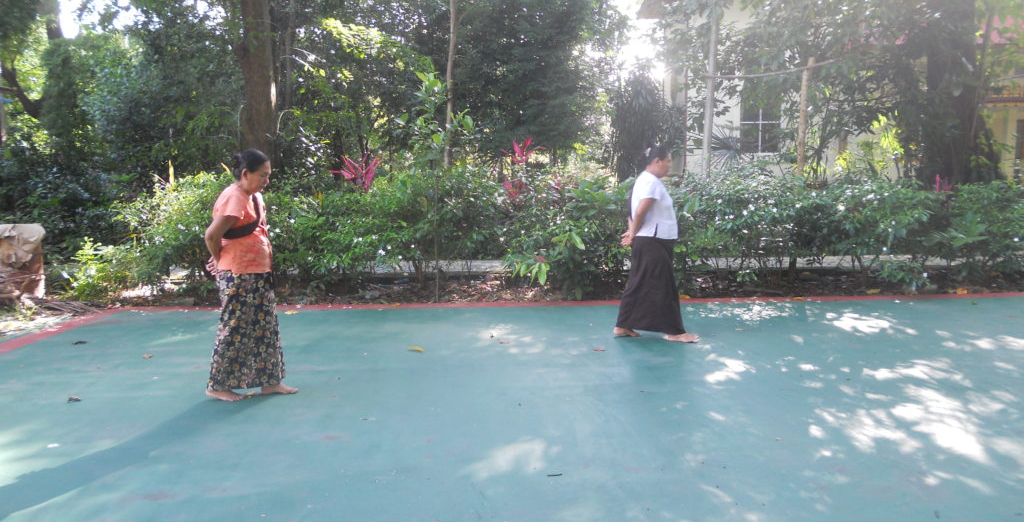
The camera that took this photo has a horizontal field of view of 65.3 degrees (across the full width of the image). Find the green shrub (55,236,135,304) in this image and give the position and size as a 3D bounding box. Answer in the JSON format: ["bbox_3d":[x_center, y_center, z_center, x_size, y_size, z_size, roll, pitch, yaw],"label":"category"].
[{"bbox_3d":[-4.182,0.081,8.000,0.737,0.638,0.650,-1,9,-2],"label":"green shrub"}]

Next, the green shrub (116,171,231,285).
[{"bbox_3d":[-3.575,-0.319,8.498,1.203,1.261,1.000,-1,9,-2],"label":"green shrub"}]

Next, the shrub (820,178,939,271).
[{"bbox_3d":[3.997,-0.349,8.686,1.181,1.114,1.000,-1,9,-2],"label":"shrub"}]

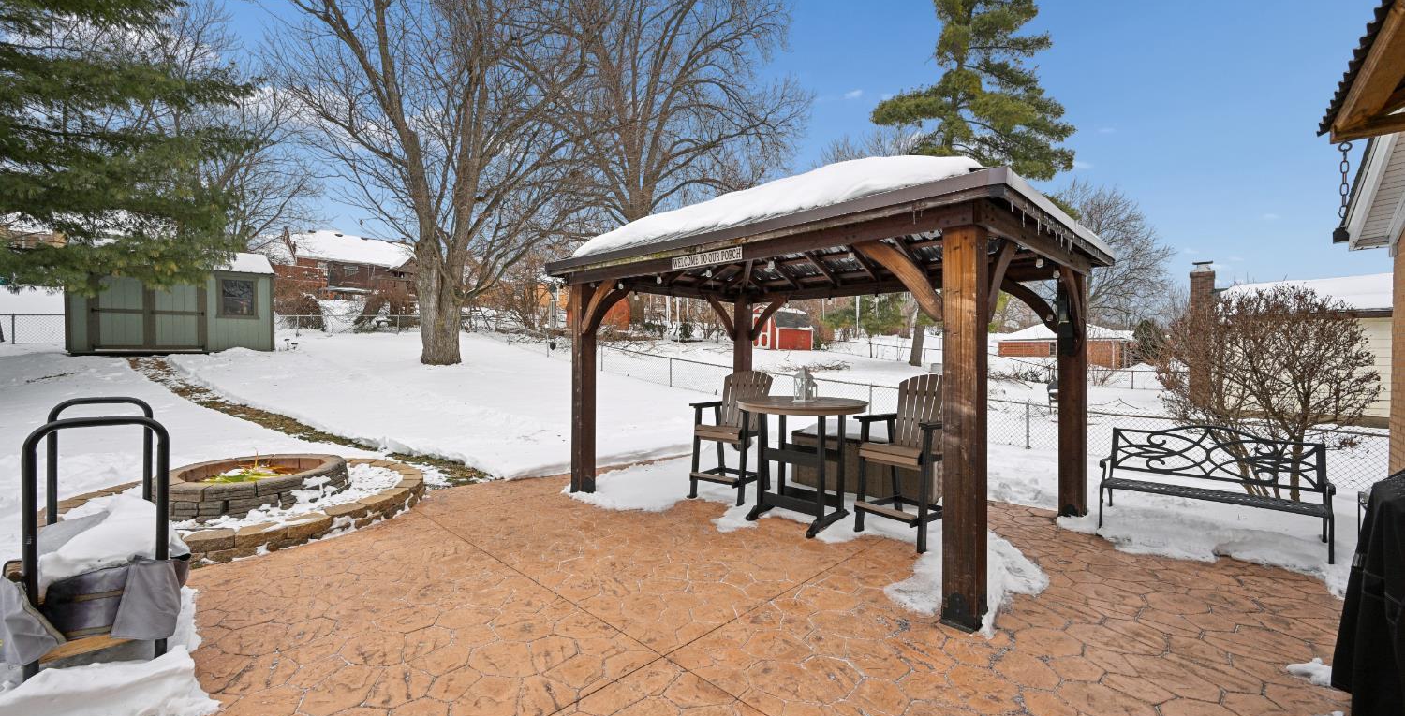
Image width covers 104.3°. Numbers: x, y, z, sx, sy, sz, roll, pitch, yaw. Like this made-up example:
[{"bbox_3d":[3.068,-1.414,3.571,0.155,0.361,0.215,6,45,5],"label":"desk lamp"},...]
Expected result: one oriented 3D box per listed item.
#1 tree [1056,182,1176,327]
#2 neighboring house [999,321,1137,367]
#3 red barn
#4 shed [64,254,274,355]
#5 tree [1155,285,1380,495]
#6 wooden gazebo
[{"bbox_3d":[42.866,-9.592,60.000,15.000,20.000,15.000,-1,1,-45],"label":"tree"},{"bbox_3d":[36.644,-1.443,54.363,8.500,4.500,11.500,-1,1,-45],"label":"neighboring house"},{"bbox_3d":[4.085,-1.570,29.441,3.200,2.400,2.550,-1,1,-45],"label":"red barn"},{"bbox_3d":[-13.800,-1.529,14.295,2.600,2.800,3.750,1,1,42],"label":"shed"},{"bbox_3d":[5.620,0.348,5.500,1.650,2.150,1.700,-1,1,-45],"label":"tree"},{"bbox_3d":[0.996,-0.157,5.155,3.050,3.080,4.270,-1,1,-45],"label":"wooden gazebo"}]

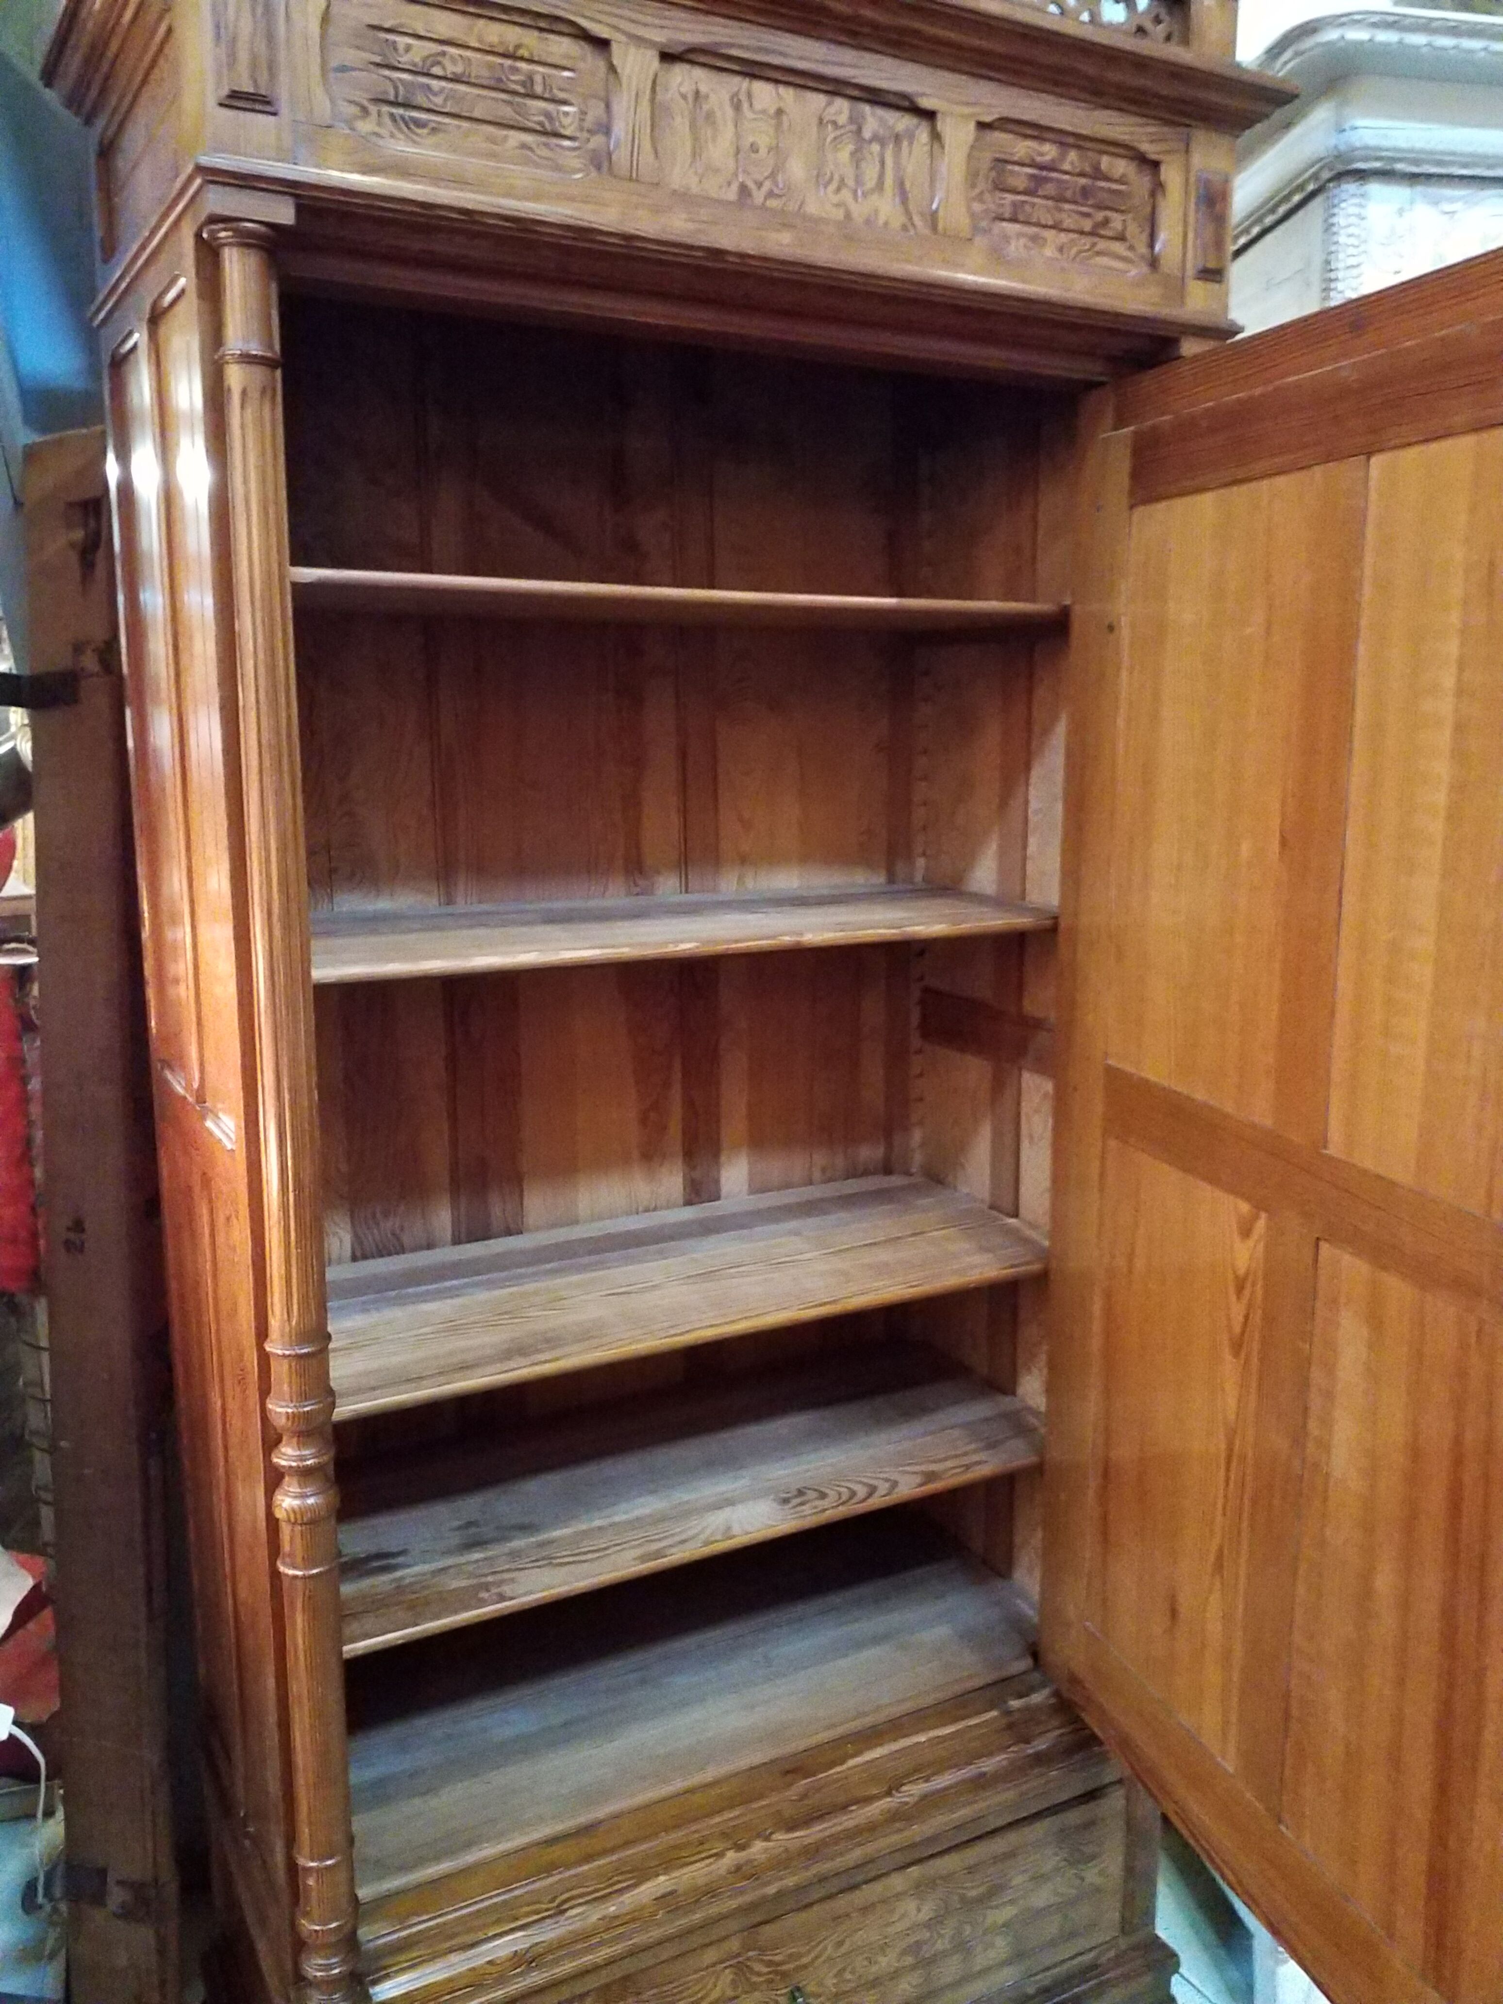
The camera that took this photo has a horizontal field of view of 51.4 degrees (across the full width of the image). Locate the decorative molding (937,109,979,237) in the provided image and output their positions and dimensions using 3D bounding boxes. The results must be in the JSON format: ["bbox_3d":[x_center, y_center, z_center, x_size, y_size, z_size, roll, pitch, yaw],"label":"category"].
[{"bbox_3d":[0.181,-0.728,1.380,0.041,0.098,0.018,-5,11,-27],"label":"decorative molding"}]

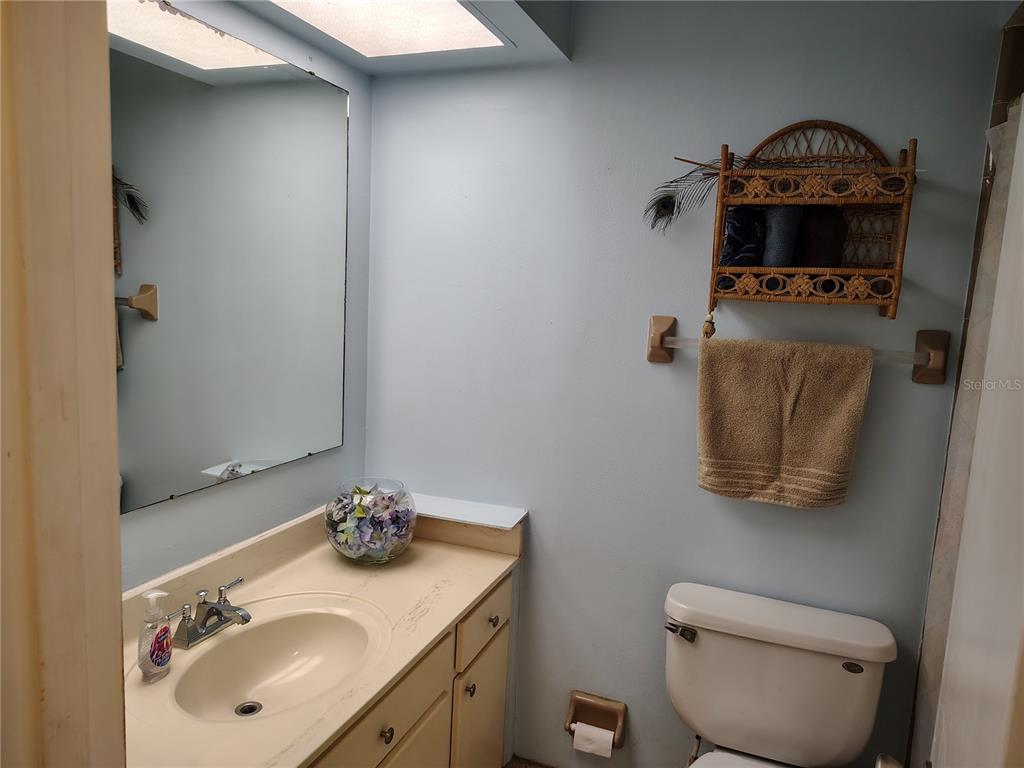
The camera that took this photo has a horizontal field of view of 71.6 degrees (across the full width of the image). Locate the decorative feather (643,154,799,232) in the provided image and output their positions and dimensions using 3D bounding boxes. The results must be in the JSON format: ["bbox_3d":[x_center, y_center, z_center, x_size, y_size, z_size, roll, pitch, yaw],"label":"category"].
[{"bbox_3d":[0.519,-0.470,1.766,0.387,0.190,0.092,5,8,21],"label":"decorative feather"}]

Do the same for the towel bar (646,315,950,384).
[{"bbox_3d":[0.695,-0.087,1.781,0.716,0.124,0.089,5,8,21],"label":"towel bar"}]

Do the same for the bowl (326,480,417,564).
[{"bbox_3d":[-0.387,0.379,1.952,0.245,0.198,0.245,3,8,0],"label":"bowl"}]

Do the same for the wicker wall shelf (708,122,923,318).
[{"bbox_3d":[0.703,-0.399,1.690,0.411,0.470,0.174,5,8,21],"label":"wicker wall shelf"}]

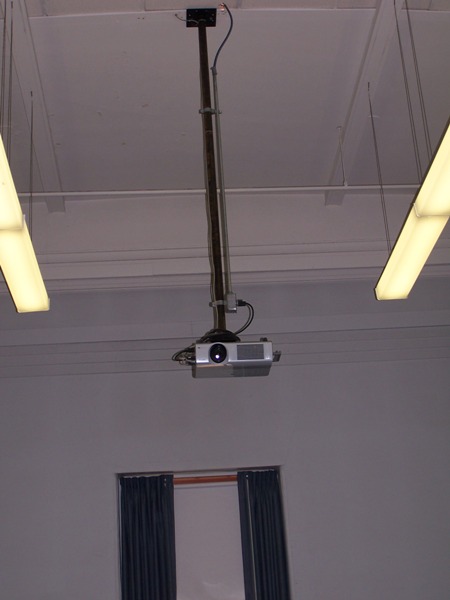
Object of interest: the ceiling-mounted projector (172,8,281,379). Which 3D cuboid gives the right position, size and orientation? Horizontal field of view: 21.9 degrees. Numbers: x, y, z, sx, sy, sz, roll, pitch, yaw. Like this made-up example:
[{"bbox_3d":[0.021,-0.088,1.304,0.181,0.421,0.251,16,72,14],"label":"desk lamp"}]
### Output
[{"bbox_3d":[-0.047,-0.532,5.467,0.450,1.830,0.290,-1,-21,-6],"label":"ceiling-mounted projector"}]

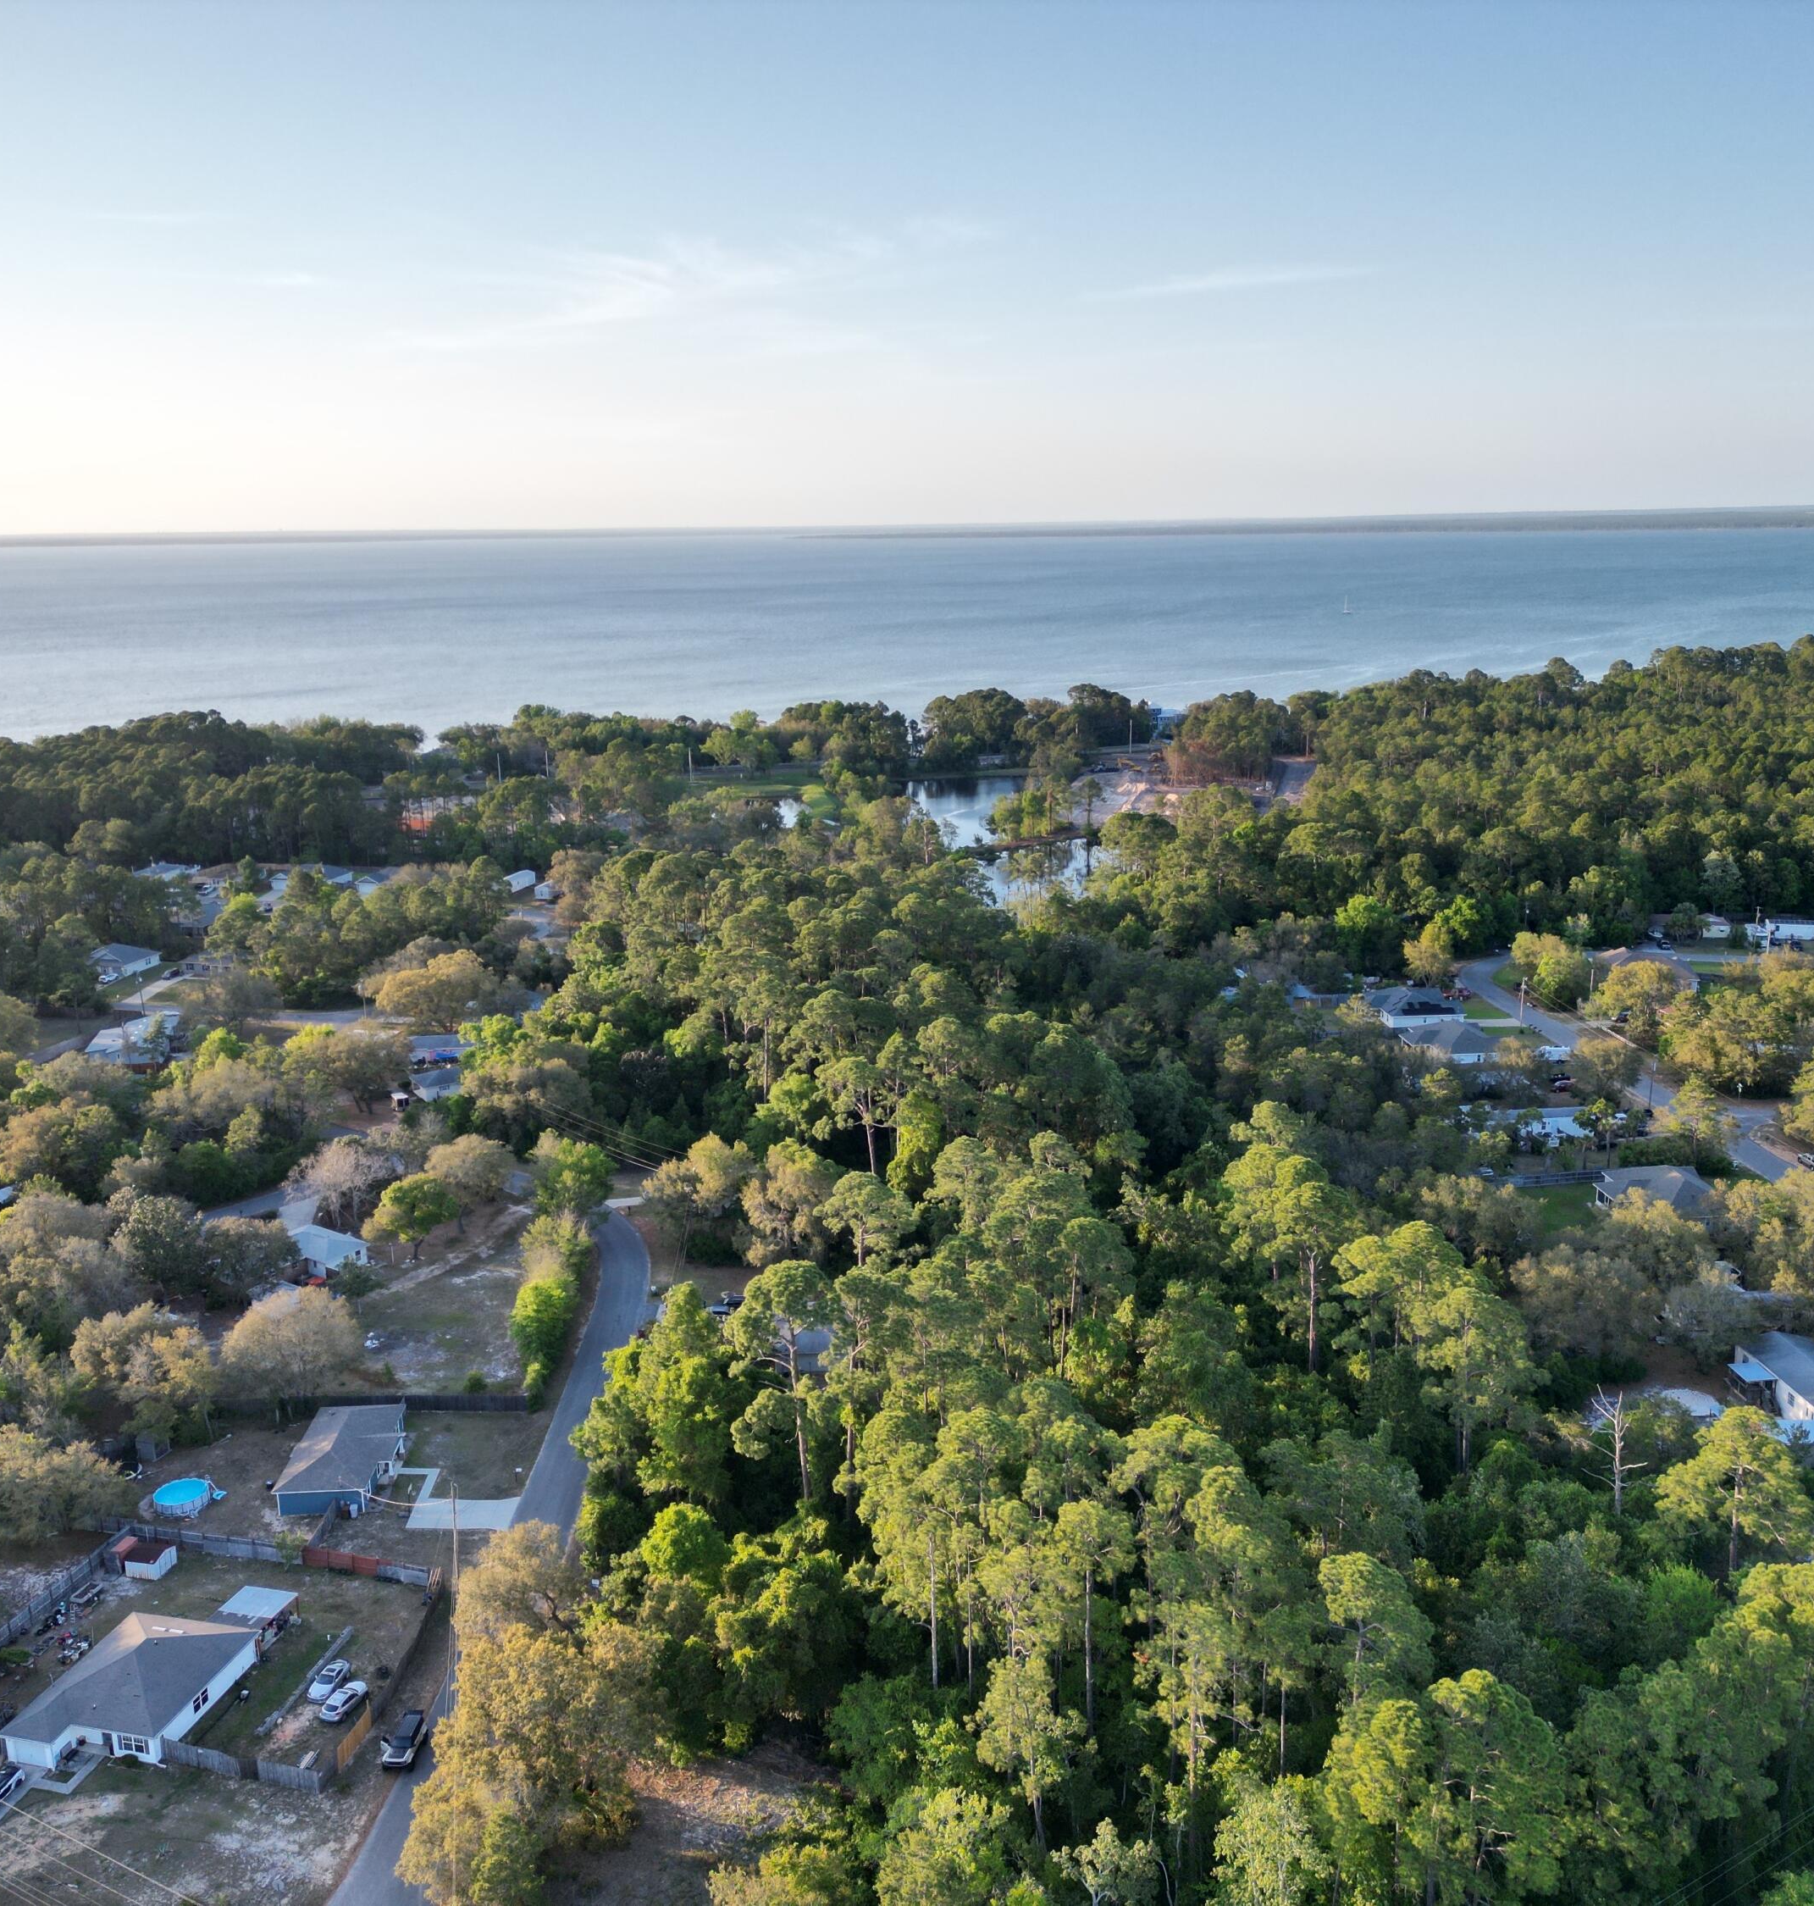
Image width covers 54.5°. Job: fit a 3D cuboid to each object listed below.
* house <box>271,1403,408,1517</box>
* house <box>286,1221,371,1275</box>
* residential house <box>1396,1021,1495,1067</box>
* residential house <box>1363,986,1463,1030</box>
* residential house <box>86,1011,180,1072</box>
[{"bbox_3d":[-54.444,48.467,171.872,10.100,4.700,16.200,-1,14,-2],"label":"house"},{"bbox_3d":[-73.417,37.171,220.387,13.000,3.800,7.100,8,17,32],"label":"house"},{"bbox_3d":[92.014,14.681,298.307,15.110,4.900,15.650,-2,14,-4],"label":"residential house"},{"bbox_3d":[92.276,9.454,319.537,14.010,4.800,16.150,-2,14,-4],"label":"residential house"},{"bbox_3d":[-135.694,15.414,310.393,13.500,4.500,16.000,-3,14,-7],"label":"residential house"}]

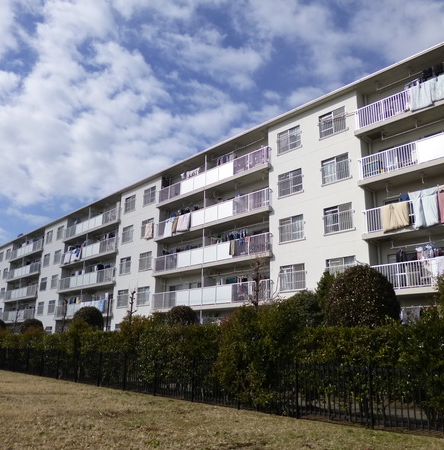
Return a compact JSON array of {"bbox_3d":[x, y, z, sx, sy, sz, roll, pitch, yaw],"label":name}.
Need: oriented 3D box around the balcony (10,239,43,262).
[{"bbox_3d":[-24.031,3.447,52.484,1.250,1.320,11.257,15,-21,-42],"label":"balcony"}]

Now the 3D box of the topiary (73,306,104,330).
[{"bbox_3d":[-8.817,7.056,27.180,2.050,3.342,2.050,15,-21,-42],"label":"topiary"}]

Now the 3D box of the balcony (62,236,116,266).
[{"bbox_3d":[-12.380,2.863,39.997,1.250,1.320,11.459,15,-21,-42],"label":"balcony"}]

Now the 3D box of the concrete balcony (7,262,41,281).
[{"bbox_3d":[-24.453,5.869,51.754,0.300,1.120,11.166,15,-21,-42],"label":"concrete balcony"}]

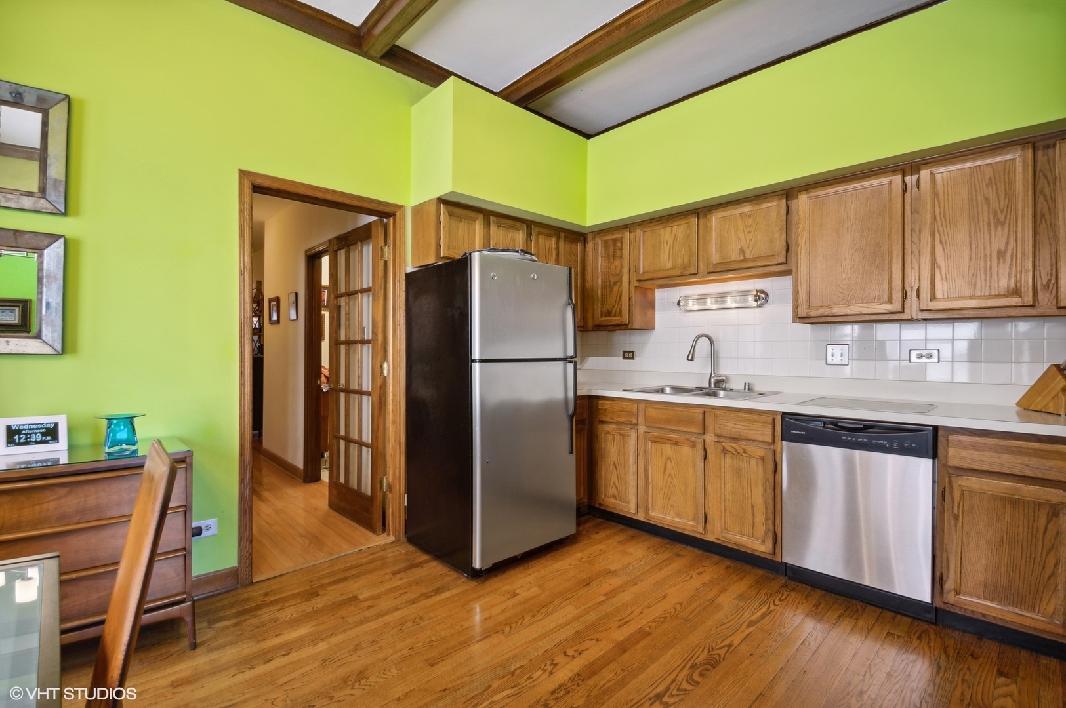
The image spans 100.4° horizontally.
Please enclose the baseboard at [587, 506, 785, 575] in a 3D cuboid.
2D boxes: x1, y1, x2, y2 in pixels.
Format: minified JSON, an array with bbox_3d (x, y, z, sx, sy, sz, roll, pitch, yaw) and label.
[{"bbox_3d":[0.869,1.123,2.762,1.257,0.106,0.030,1,1,42],"label":"baseboard"}]

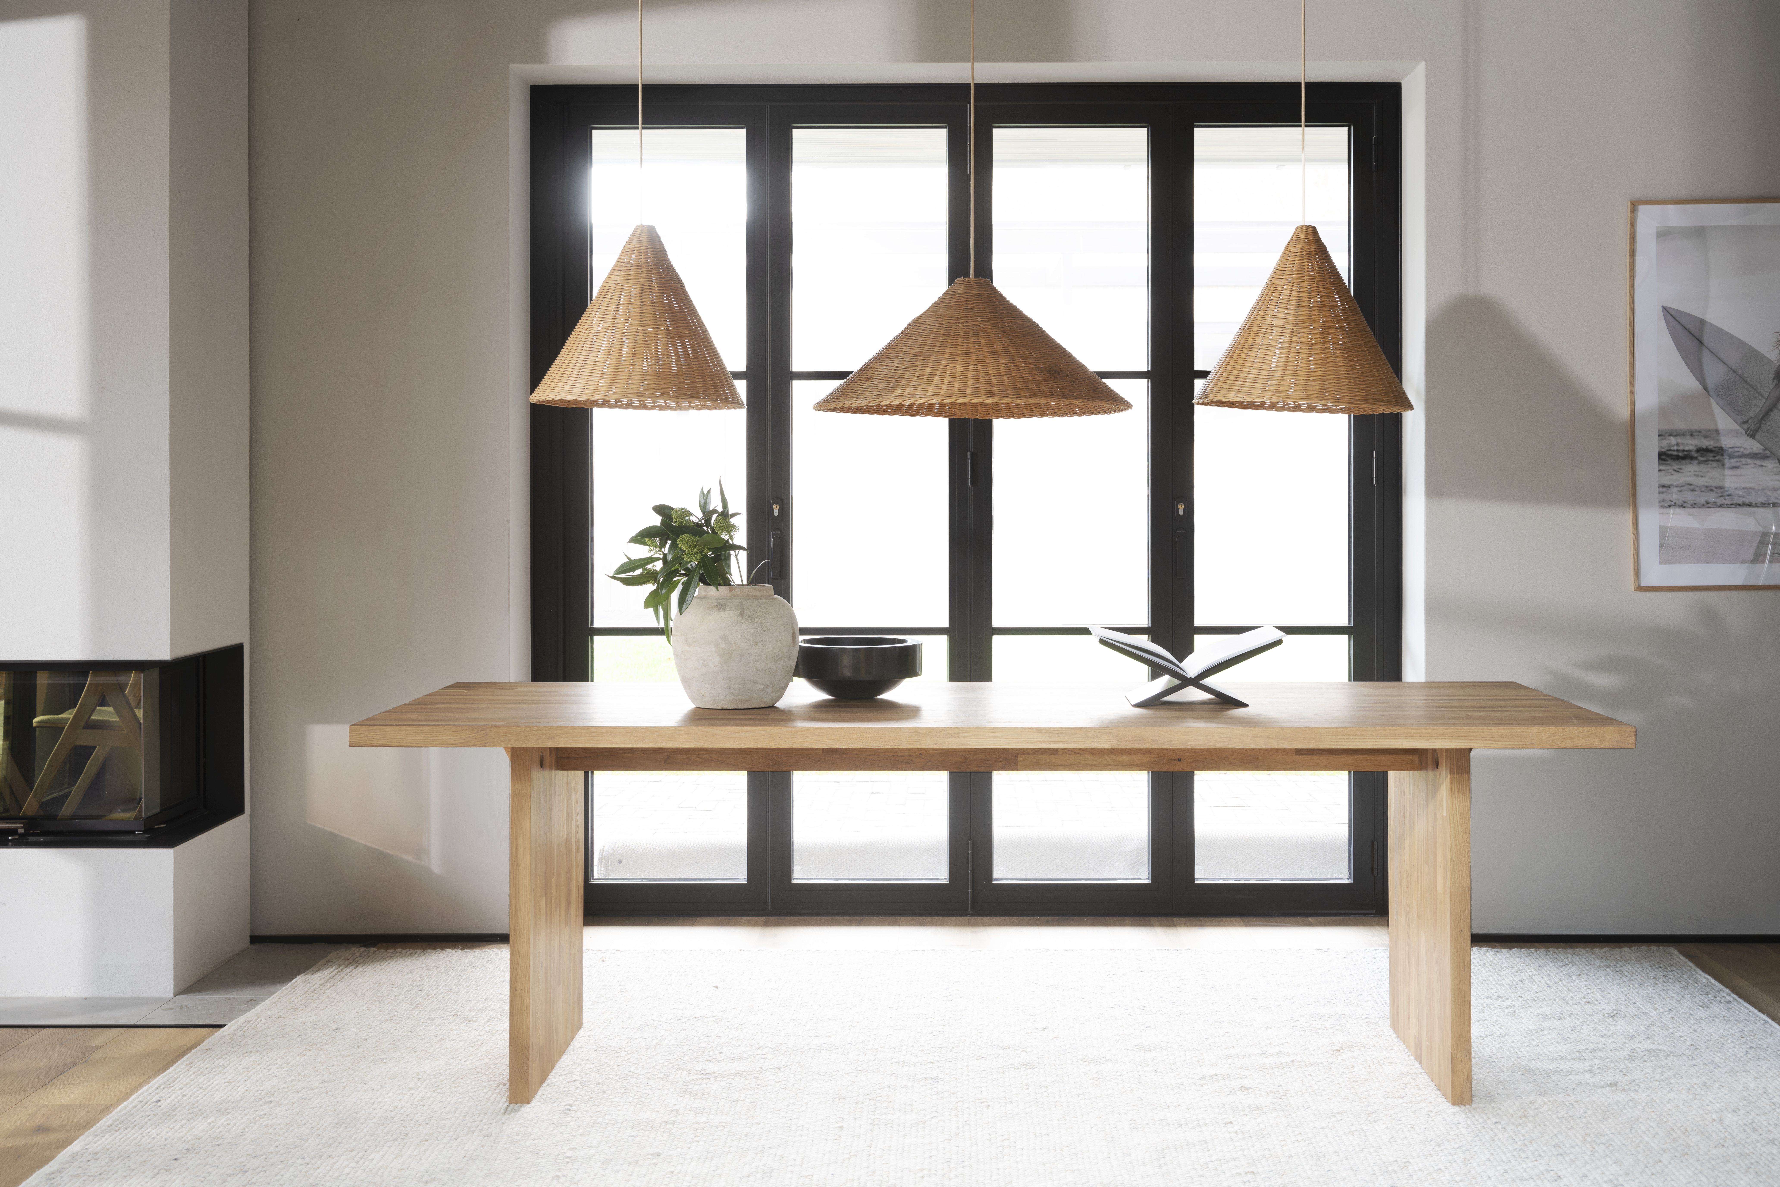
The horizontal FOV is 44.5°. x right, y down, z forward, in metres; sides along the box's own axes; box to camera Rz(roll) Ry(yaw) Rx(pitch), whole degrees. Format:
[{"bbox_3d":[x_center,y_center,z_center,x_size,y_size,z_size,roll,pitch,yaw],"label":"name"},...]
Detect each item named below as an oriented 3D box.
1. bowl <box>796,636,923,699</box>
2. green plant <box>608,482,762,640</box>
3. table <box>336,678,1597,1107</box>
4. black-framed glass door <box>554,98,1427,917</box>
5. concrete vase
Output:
[{"bbox_3d":[-0.071,0.161,4.636,0.284,0.120,0.284,0,3,0],"label":"bowl"},{"bbox_3d":[-0.412,-0.065,4.430,0.320,0.330,0.290,0,3,2],"label":"green plant"},{"bbox_3d":[0.199,0.603,4.524,2.400,0.755,0.890,0,3,2],"label":"table"},{"bbox_3d":[0.208,-0.251,6.091,2.400,2.310,0.080,0,3,2],"label":"black-framed glass door"},{"bbox_3d":[-0.315,0.106,4.471,0.262,0.247,0.262,0,3,2],"label":"concrete vase"}]

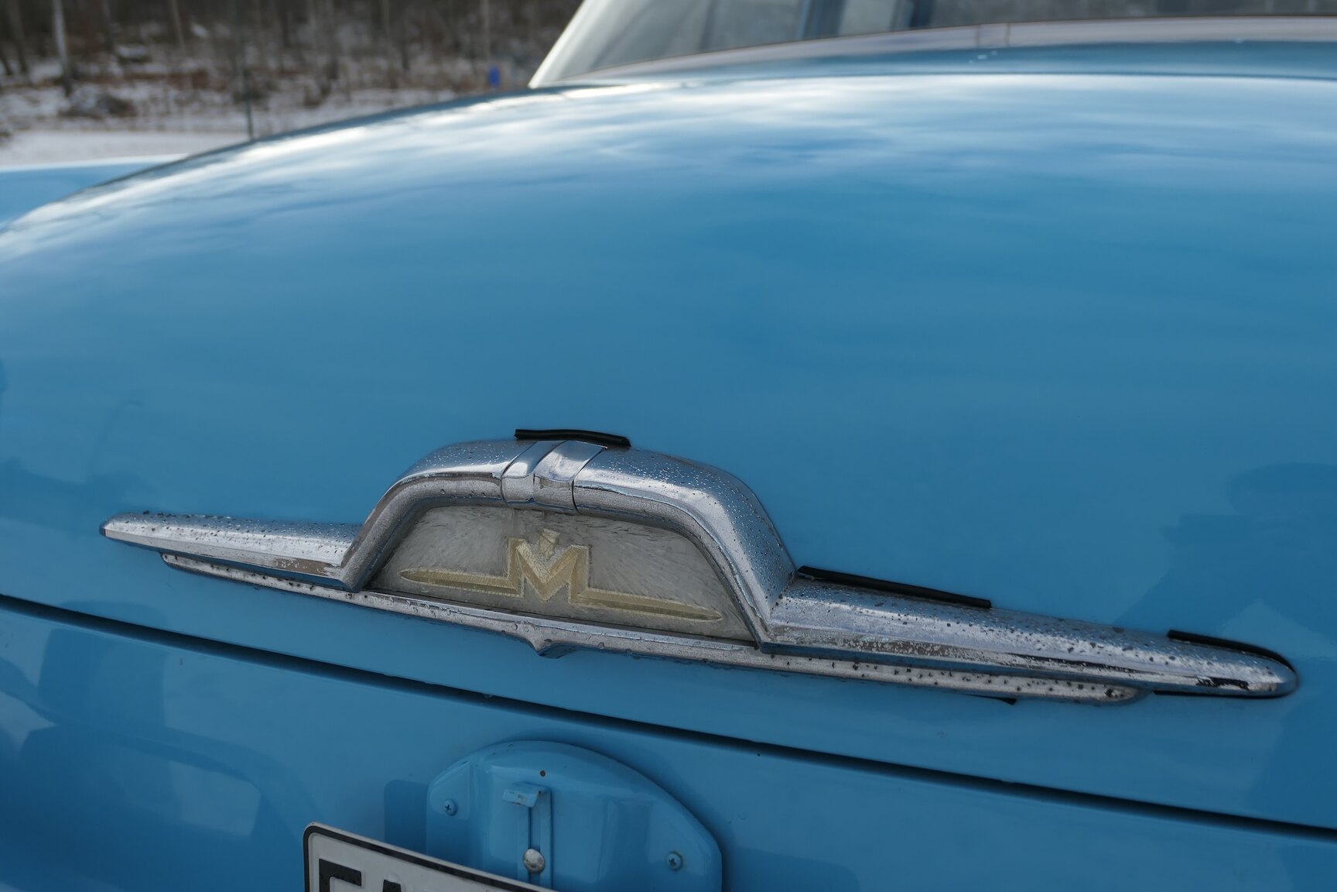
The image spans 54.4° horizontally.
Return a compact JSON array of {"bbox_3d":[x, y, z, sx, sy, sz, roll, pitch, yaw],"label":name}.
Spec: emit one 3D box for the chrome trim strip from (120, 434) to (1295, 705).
[{"bbox_3d":[-0.056,0.049,0.637,0.660,0.105,0.043,4,7,28],"label":"chrome trim strip"}]

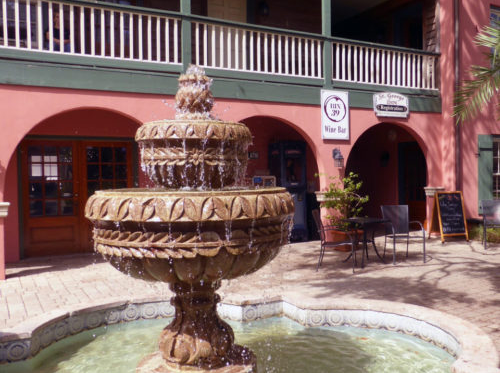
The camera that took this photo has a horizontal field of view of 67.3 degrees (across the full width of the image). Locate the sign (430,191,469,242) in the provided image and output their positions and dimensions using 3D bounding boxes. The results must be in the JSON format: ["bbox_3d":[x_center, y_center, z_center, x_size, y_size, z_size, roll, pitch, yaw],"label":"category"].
[{"bbox_3d":[4.349,0.645,8.266,0.610,1.060,0.520,-2,1,-18],"label":"sign"}]

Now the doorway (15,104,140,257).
[{"bbox_3d":[-2.530,0.044,6.284,2.534,2.629,0.450,-2,1,-23],"label":"doorway"}]

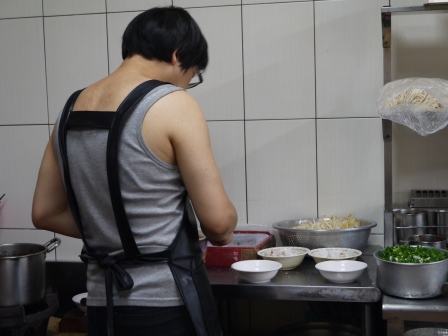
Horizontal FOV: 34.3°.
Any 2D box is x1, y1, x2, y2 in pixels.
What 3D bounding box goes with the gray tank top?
[{"bbox_3d":[-0.270,0.058,1.930,0.385,0.585,0.255,2,6,30],"label":"gray tank top"}]

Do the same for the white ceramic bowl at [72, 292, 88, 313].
[{"bbox_3d":[-0.405,0.435,2.282,0.144,0.052,0.144,-2,5,0],"label":"white ceramic bowl"}]

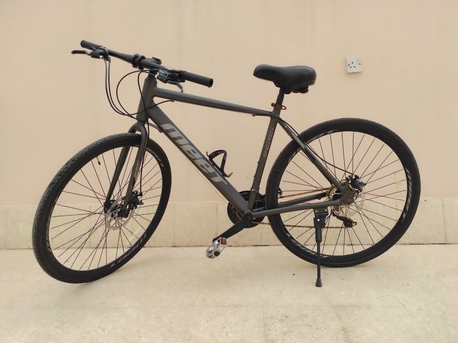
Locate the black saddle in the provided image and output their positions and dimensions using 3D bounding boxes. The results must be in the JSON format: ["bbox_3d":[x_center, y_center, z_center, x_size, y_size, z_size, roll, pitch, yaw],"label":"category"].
[{"bbox_3d":[0.231,-0.380,1.367,0.265,0.118,0.167,-2,14,0],"label":"black saddle"}]

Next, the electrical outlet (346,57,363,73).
[{"bbox_3d":[0.722,-0.612,1.891,0.086,0.086,0.014,-2,3,4],"label":"electrical outlet"}]

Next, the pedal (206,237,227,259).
[{"bbox_3d":[-0.054,0.320,1.395,0.081,0.030,0.101,-34,12,7],"label":"pedal"}]

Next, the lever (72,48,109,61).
[{"bbox_3d":[-0.570,-0.481,1.355,0.157,0.042,0.076,24,15,27],"label":"lever"}]

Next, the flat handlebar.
[{"bbox_3d":[-0.350,-0.424,1.265,0.707,0.051,0.071,24,15,27],"label":"flat handlebar"}]

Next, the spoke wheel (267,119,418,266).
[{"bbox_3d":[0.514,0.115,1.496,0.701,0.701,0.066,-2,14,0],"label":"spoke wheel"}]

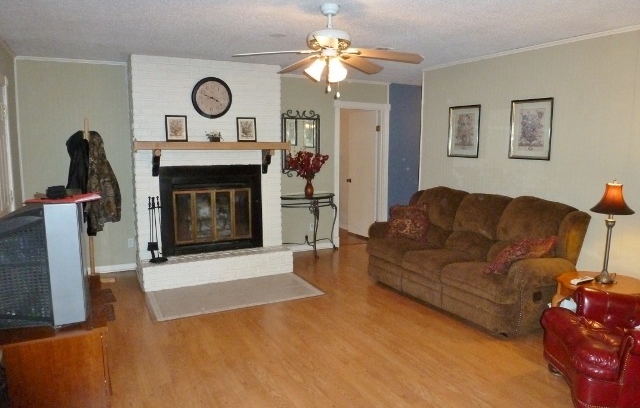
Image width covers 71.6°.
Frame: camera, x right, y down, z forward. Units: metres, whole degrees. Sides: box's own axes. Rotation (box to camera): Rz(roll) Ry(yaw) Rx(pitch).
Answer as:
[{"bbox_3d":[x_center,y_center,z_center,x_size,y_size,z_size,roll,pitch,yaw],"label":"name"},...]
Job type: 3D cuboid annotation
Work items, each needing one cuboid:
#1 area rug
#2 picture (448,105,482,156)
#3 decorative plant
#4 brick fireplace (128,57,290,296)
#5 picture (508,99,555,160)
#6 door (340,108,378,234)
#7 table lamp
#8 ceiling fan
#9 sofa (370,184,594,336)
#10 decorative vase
[{"bbox_3d":[-0.883,0.923,4.635,1.660,0.012,0.830,-4,9,-27],"label":"area rug"},{"bbox_3d":[1.613,-0.809,4.988,0.030,0.575,0.470,-4,9,-27],"label":"picture"},{"bbox_3d":[-0.161,-0.537,5.966,0.540,0.370,0.420,-4,9,-27],"label":"decorative plant"},{"bbox_3d":[-1.273,-0.393,5.210,1.730,2.440,0.920,-4,9,-27],"label":"brick fireplace"},{"bbox_3d":[1.999,-0.710,4.237,0.030,0.575,0.465,-4,9,-27],"label":"picture"},{"bbox_3d":[0.669,-0.449,7.122,0.050,2.030,0.740,-4,9,-27],"label":"door"},{"bbox_3d":[2.160,0.214,3.302,0.335,0.765,0.335,-4,9,-27],"label":"table lamp"},{"bbox_3d":[0.064,-1.017,2.844,1.250,0.490,1.220,1,8,1],"label":"ceiling fan"},{"bbox_3d":[1.390,0.427,4.573,0.900,1.060,2.110,-4,9,-27],"label":"sofa"},{"bbox_3d":[-0.142,-0.233,6.033,0.125,0.300,0.125,-4,9,-27],"label":"decorative vase"}]

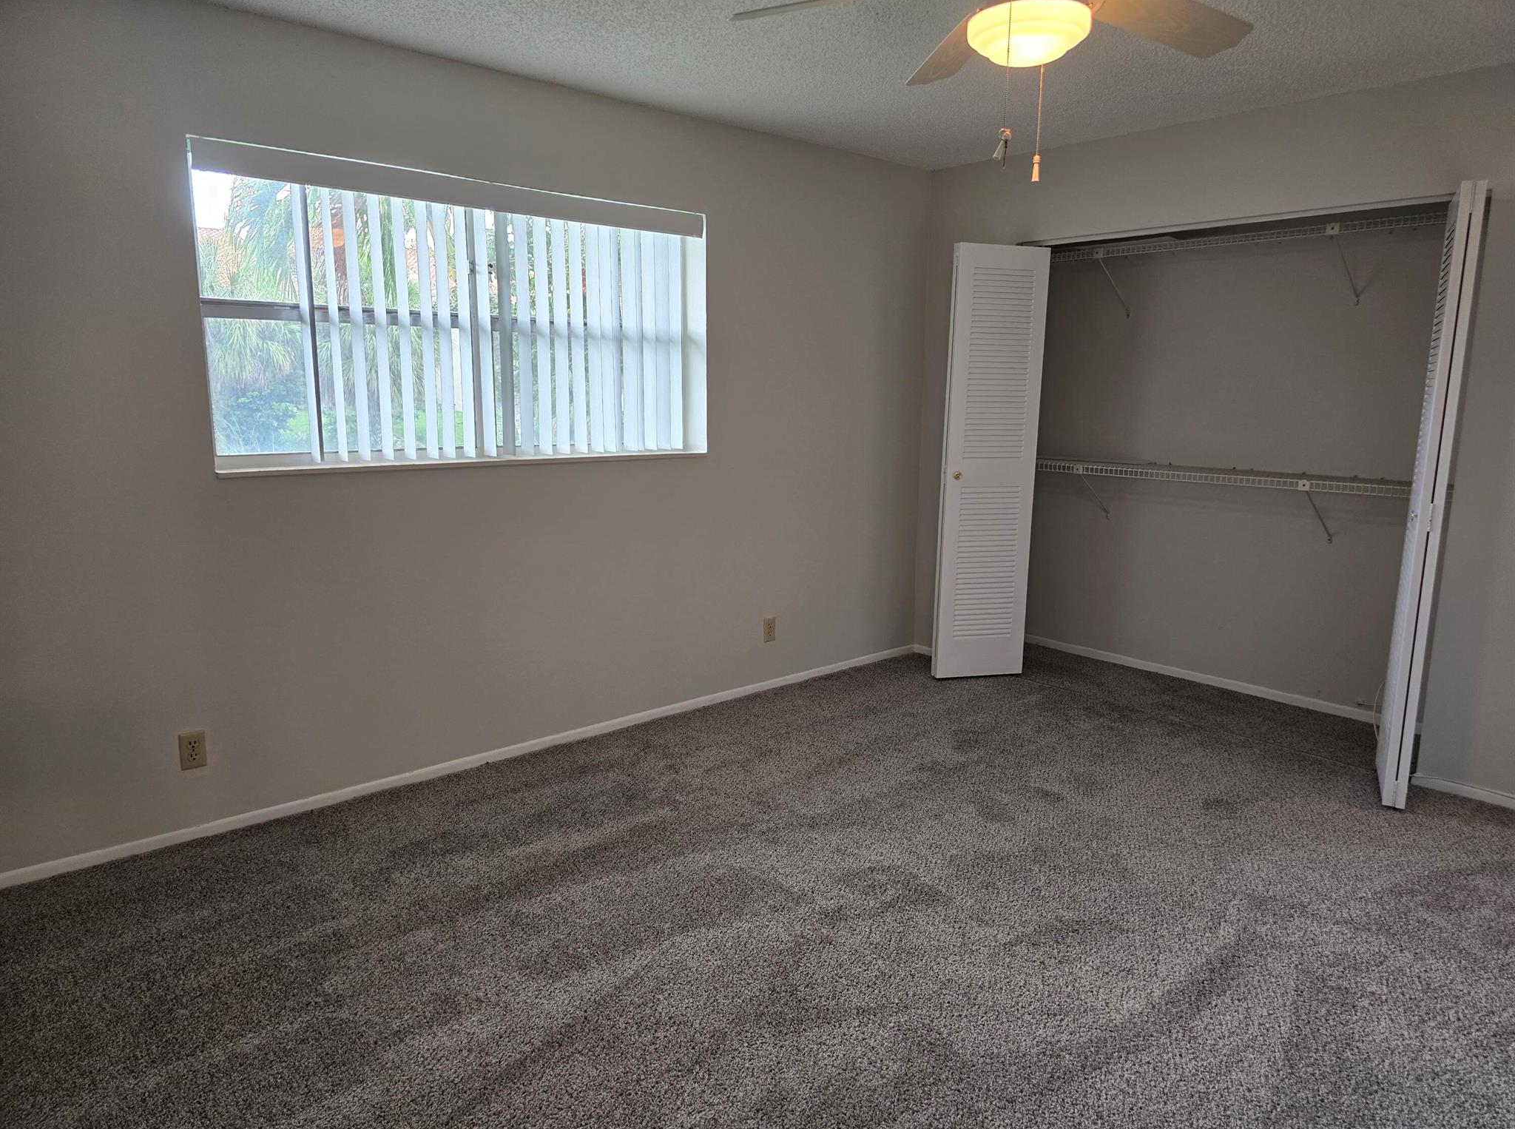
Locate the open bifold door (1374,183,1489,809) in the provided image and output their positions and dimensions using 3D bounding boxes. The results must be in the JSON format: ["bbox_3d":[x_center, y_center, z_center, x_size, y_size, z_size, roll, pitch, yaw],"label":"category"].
[{"bbox_3d":[2.290,-0.205,3.446,0.068,2.020,0.452,6,11,28],"label":"open bifold door"}]

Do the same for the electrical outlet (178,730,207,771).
[{"bbox_3d":[-1.724,0.570,3.076,0.070,0.115,0.010,-8,13,-41],"label":"electrical outlet"}]

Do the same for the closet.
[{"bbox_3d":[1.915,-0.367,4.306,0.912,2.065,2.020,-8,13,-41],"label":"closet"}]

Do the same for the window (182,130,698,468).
[{"bbox_3d":[-0.954,-0.846,3.593,1.880,0.961,0.150,-8,13,-41],"label":"window"}]

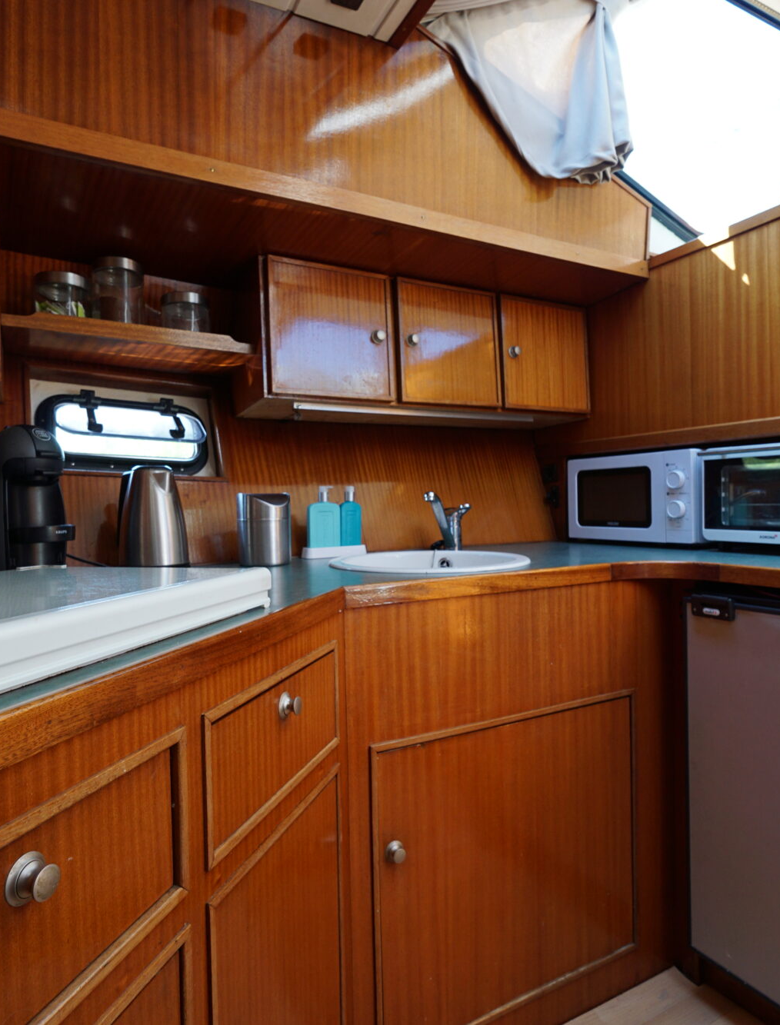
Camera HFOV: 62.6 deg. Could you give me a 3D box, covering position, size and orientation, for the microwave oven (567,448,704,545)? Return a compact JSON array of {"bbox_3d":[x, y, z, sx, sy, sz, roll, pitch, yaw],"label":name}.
[{"bbox_3d":[0.818,-0.035,1.923,0.345,0.262,0.438,-2,1,-28],"label":"microwave oven"}]

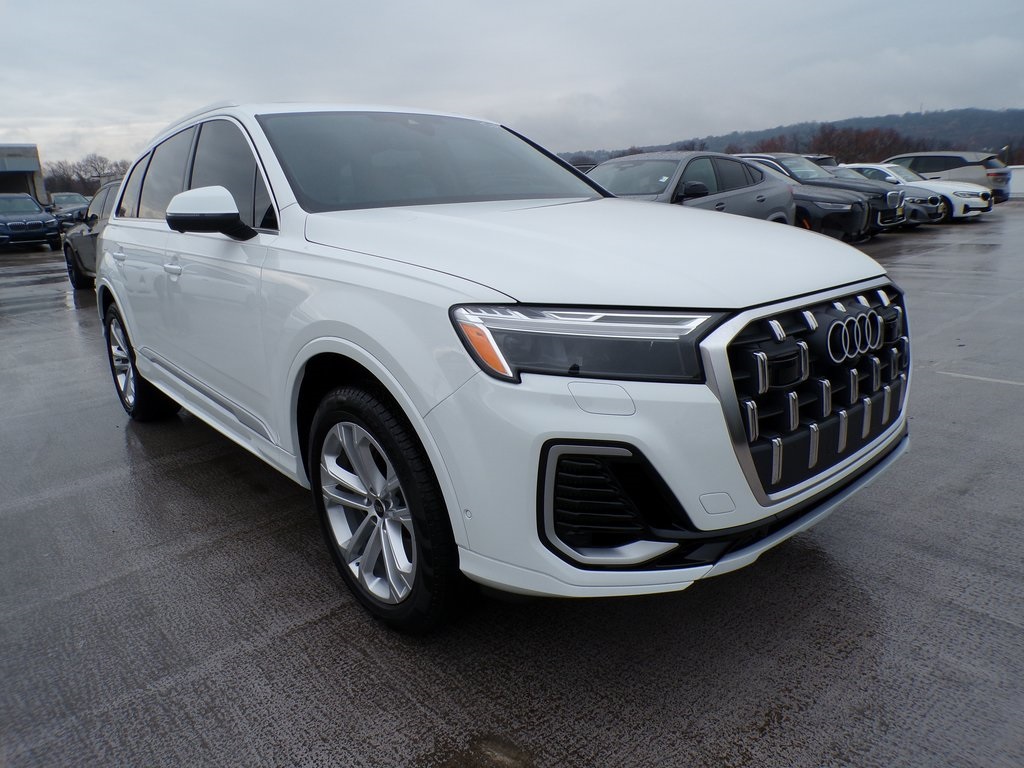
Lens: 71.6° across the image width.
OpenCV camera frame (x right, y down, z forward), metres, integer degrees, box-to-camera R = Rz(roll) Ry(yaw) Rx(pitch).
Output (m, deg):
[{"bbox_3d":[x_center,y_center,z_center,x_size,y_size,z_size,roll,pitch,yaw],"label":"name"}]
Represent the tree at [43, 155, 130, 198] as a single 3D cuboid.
[{"bbox_3d":[-35.960,-17.030,60.000,7.500,5.500,6.500,-11,17,-28],"label":"tree"}]

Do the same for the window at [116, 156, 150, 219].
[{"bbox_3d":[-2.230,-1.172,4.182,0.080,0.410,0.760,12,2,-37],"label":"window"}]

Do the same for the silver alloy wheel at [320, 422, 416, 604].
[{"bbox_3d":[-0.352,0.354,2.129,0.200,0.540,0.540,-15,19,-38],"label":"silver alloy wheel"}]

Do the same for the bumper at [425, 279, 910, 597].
[{"bbox_3d":[0.735,0.043,2.101,1.940,0.690,0.630,-15,19,-38],"label":"bumper"}]

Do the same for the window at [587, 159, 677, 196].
[{"bbox_3d":[1.366,-2.496,8.661,1.420,0.140,0.820,13,55,43],"label":"window"}]

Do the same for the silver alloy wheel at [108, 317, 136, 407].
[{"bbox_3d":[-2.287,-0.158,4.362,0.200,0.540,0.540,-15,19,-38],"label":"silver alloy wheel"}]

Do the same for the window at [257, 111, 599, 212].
[{"bbox_3d":[-0.309,-0.971,3.071,1.480,0.130,0.880,-15,51,-38],"label":"window"}]

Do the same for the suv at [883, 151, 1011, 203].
[{"bbox_3d":[12.689,-6.367,22.345,1.970,1.690,4.950,-16,21,-40],"label":"suv"}]

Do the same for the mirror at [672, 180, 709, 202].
[{"bbox_3d":[2.107,-2.193,8.106,0.290,0.200,0.180,13,21,43],"label":"mirror"}]

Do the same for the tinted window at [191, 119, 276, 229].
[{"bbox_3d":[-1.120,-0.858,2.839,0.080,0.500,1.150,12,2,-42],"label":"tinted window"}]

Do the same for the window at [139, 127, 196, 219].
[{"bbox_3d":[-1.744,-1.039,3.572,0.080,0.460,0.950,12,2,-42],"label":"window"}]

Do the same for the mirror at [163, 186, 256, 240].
[{"bbox_3d":[-1.083,-0.613,2.538,0.270,0.190,0.180,-15,19,-38],"label":"mirror"}]

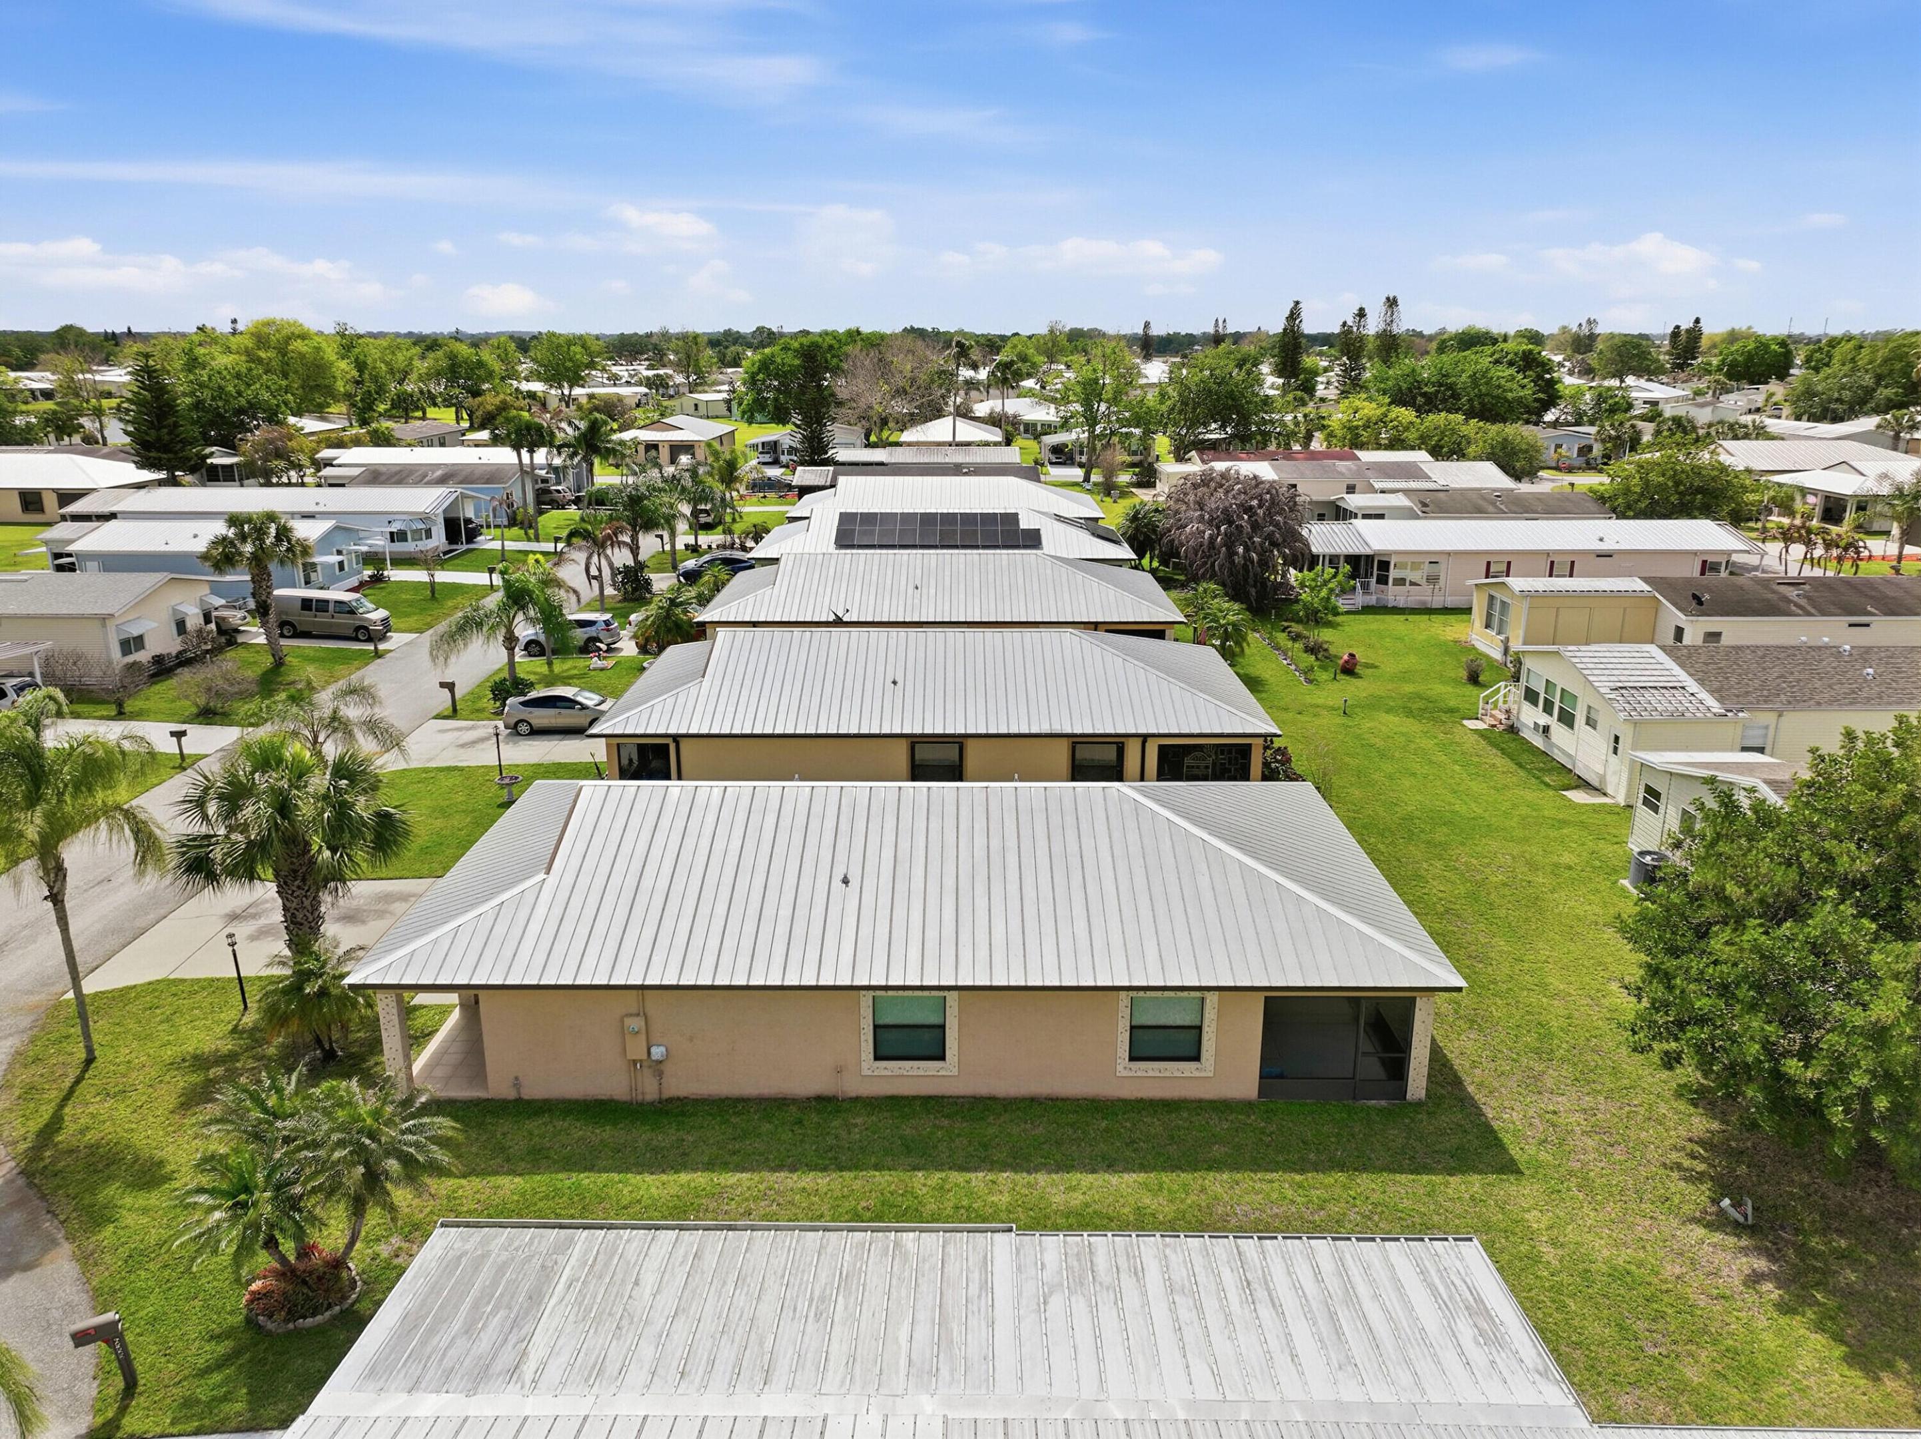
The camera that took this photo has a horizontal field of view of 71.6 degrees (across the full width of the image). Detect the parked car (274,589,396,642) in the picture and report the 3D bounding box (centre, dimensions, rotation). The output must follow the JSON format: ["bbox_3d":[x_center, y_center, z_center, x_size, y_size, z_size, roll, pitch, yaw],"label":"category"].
[{"bbox_3d":[-28.950,-4.761,60.679,5.500,2.050,1.980,3,16,10],"label":"parked car"}]

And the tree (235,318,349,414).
[{"bbox_3d":[-89.972,-46.036,179.274,14.800,15.300,13.500,0,16,0],"label":"tree"}]

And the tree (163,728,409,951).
[{"bbox_3d":[-13.376,3.276,26.850,4.340,5.967,4.209,0,16,0],"label":"tree"}]

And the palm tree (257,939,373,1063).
[{"bbox_3d":[-12.438,5.478,25.662,2.060,2.390,2.060,0,16,0],"label":"palm tree"}]

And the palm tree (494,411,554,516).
[{"bbox_3d":[-28.605,-15.867,87.548,4.100,8.500,3.900,0,16,0],"label":"palm tree"}]

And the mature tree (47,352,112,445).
[{"bbox_3d":[-110.111,-39.976,166.323,6.932,11.502,6.932,0,16,0],"label":"mature tree"}]

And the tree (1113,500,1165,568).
[{"bbox_3d":[10.054,-10.067,74.653,3.000,4.550,3.000,0,16,0],"label":"tree"}]

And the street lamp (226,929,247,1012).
[{"bbox_3d":[-14.926,5.236,27.539,0.250,1.818,0.250,0,16,0],"label":"street lamp"}]

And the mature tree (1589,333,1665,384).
[{"bbox_3d":[130.634,-68.493,261.245,13.365,14.393,12.697,0,16,0],"label":"mature tree"}]

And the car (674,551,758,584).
[{"bbox_3d":[-13.550,-8.645,75.170,4.680,1.530,1.870,-6,17,-19],"label":"car"}]

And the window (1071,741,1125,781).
[{"bbox_3d":[4.106,1.410,39.594,1.580,1.551,0.120,0,16,0],"label":"window"}]

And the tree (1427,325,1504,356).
[{"bbox_3d":[110.499,-78.049,289.728,15.000,15.200,13.500,0,16,0],"label":"tree"}]

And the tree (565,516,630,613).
[{"bbox_3d":[-18.376,-7.648,67.584,3.400,5.415,3.400,0,16,0],"label":"tree"}]

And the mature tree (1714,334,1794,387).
[{"bbox_3d":[191.618,-86.147,321.553,17.263,13.482,15.536,0,16,0],"label":"mature tree"}]

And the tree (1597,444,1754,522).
[{"bbox_3d":[51.231,-16.478,95.151,10.121,6.194,9.615,0,16,0],"label":"tree"}]

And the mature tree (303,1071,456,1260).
[{"bbox_3d":[-8.580,6.704,19.752,2.250,2.950,2.200,0,16,0],"label":"mature tree"}]

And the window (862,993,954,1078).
[{"bbox_3d":[-0.946,5.852,24.859,1.818,1.851,0.120,0,16,0],"label":"window"}]

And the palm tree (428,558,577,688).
[{"bbox_3d":[-17.452,-3.374,50.847,5.403,5.487,4.862,0,16,0],"label":"palm tree"}]

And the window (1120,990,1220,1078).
[{"bbox_3d":[3.723,5.639,23.941,1.750,1.740,0.120,0,16,0],"label":"window"}]

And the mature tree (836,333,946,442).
[{"bbox_3d":[-8.967,-43.068,172.984,14.213,13.920,13.502,0,16,0],"label":"mature tree"}]

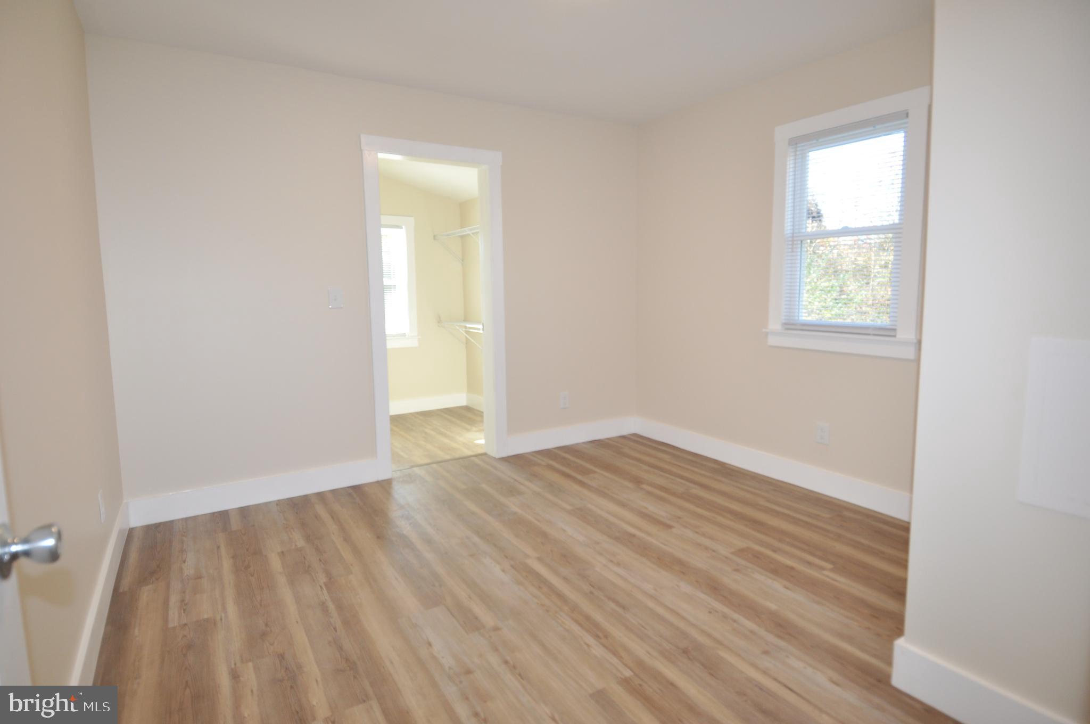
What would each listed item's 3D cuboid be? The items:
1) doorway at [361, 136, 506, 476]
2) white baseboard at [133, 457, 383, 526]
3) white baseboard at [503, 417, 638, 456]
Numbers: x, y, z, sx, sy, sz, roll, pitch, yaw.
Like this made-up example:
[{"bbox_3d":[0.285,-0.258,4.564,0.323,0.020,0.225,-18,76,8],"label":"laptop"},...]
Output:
[{"bbox_3d":[-0.711,-0.337,3.644,0.941,2.127,0.130,-5,8,-31],"label":"doorway"},{"bbox_3d":[-1.614,0.737,3.149,1.281,0.142,0.025,-5,8,-31],"label":"white baseboard"},{"bbox_3d":[0.237,0.574,4.278,1.208,0.140,0.025,-5,8,-31],"label":"white baseboard"}]

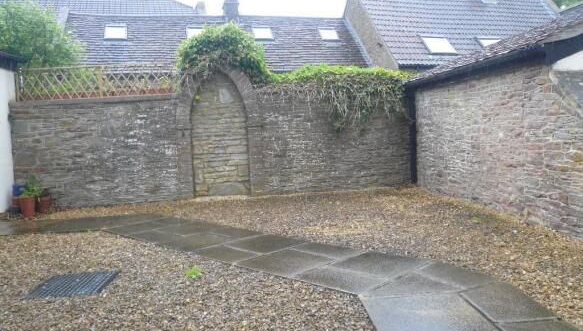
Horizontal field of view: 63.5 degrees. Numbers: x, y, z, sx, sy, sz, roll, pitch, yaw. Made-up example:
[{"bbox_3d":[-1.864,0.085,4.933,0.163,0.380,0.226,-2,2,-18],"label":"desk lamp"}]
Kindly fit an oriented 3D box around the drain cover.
[{"bbox_3d":[-2.365,1.321,5.190,0.732,0.040,0.828,-3,4,-6],"label":"drain cover"}]

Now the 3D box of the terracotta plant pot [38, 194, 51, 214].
[{"bbox_3d":[-5.472,0.848,10.403,0.265,0.413,0.265,-2,4,0],"label":"terracotta plant pot"}]

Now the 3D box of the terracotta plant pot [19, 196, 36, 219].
[{"bbox_3d":[-5.505,0.874,9.825,0.340,0.449,0.340,-2,4,0],"label":"terracotta plant pot"}]

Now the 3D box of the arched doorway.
[{"bbox_3d":[-1.764,-0.772,11.705,1.423,3.078,0.300,-3,4,-9],"label":"arched doorway"}]

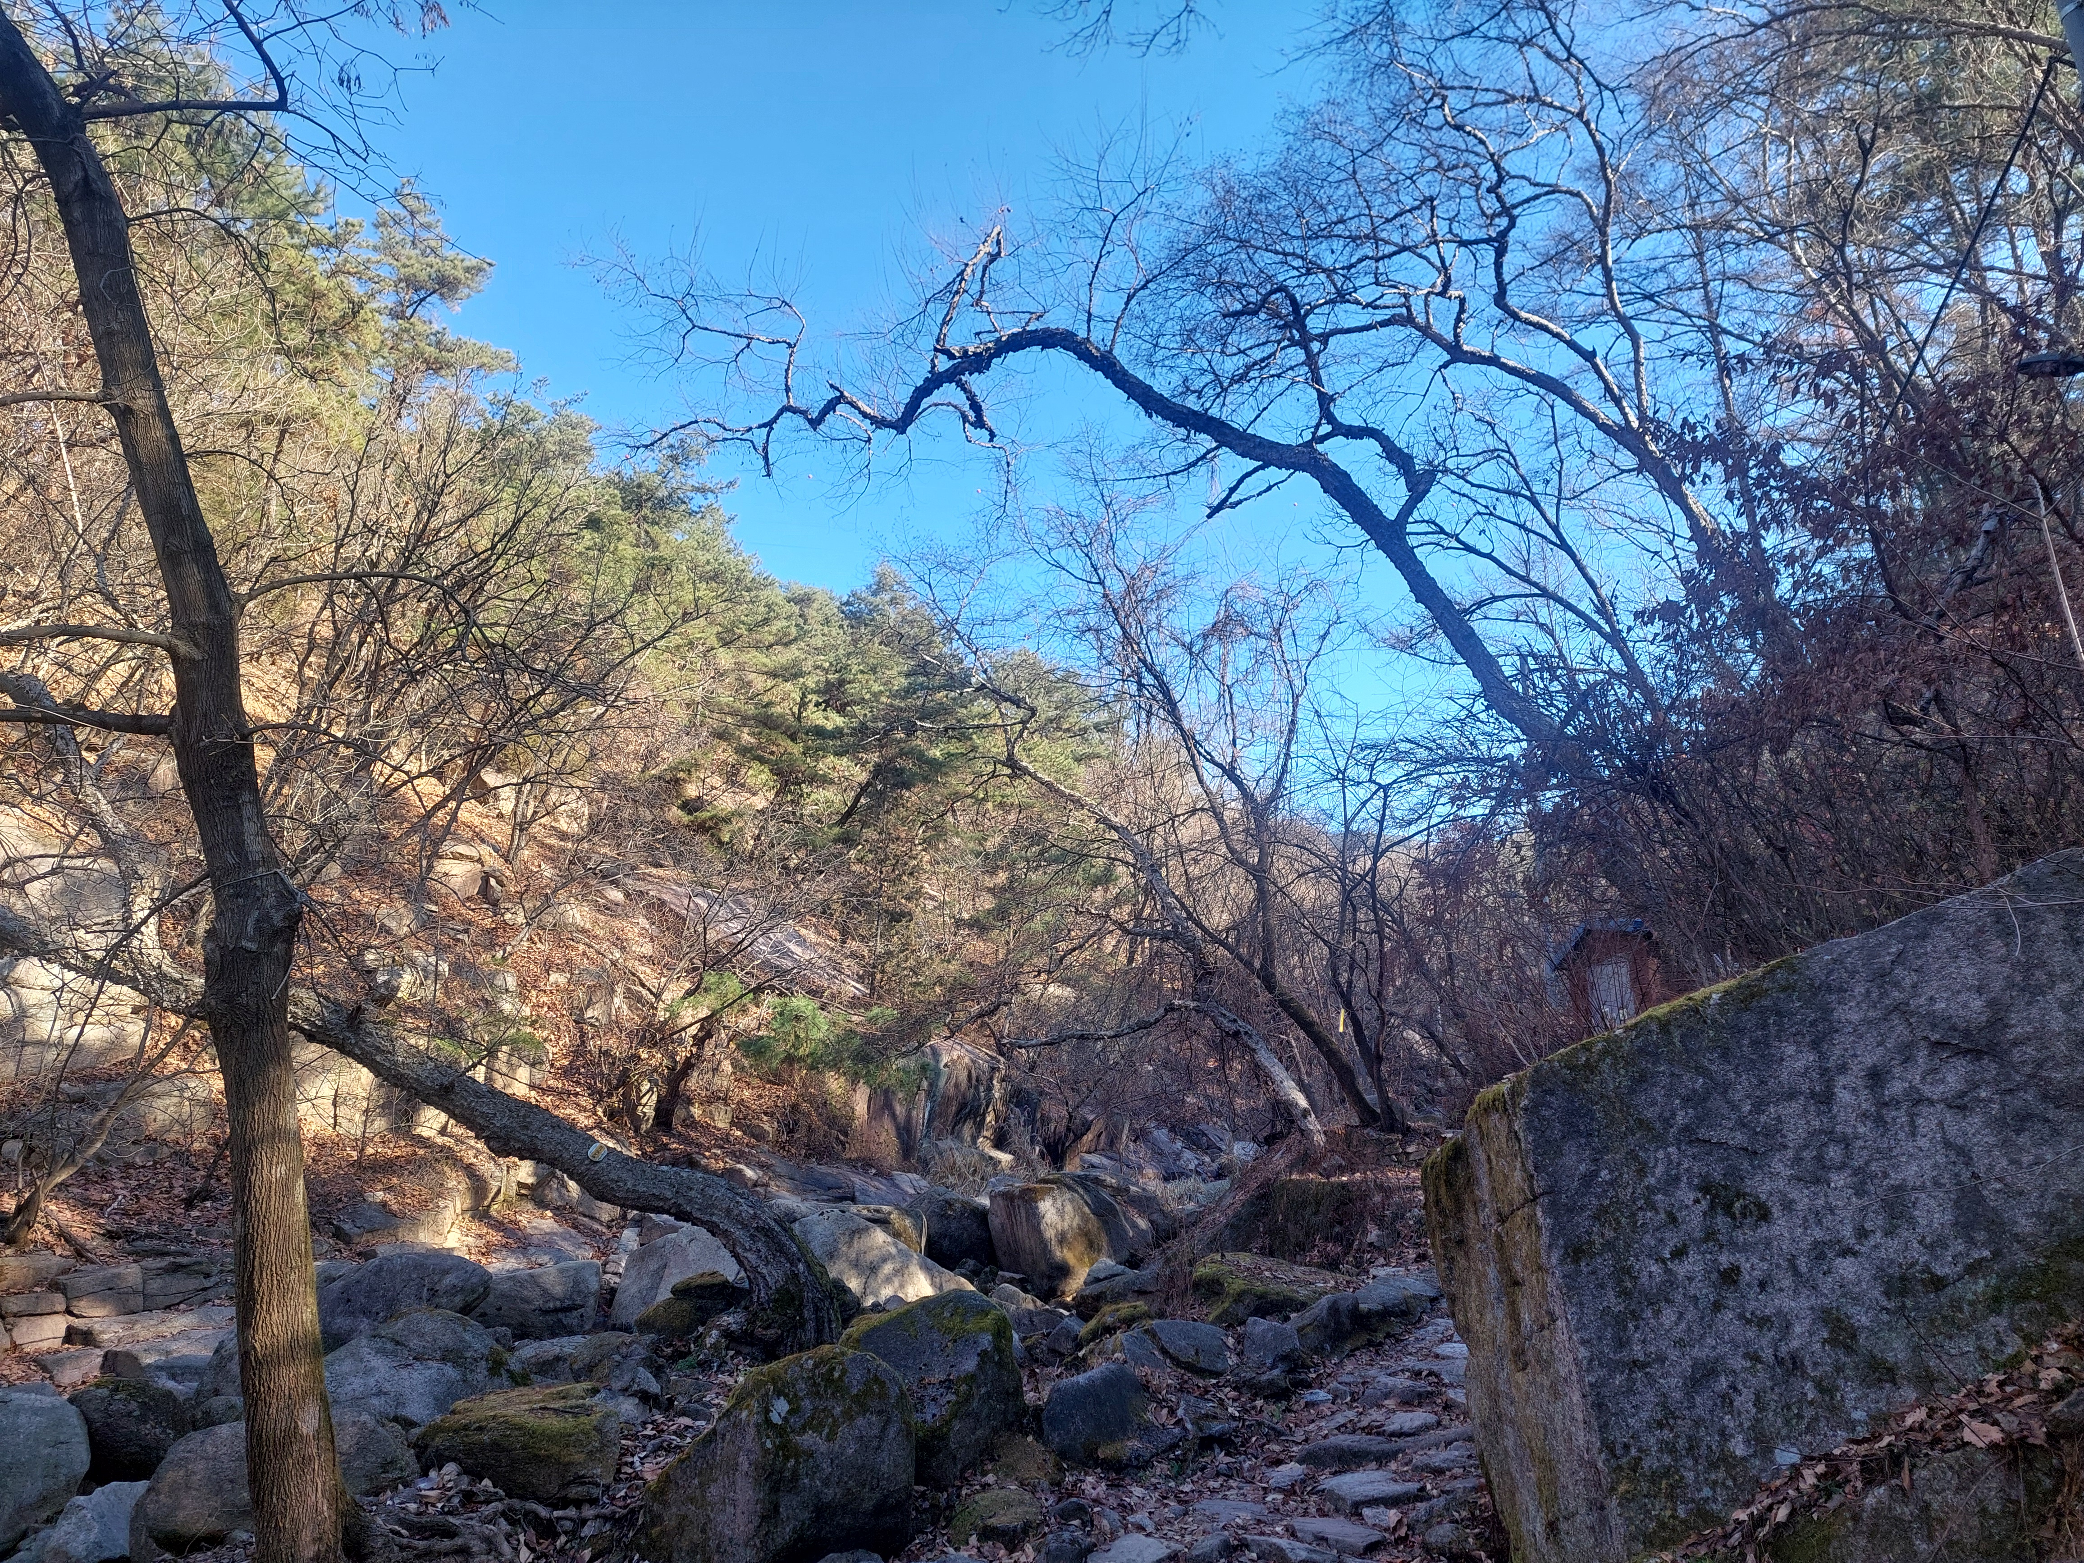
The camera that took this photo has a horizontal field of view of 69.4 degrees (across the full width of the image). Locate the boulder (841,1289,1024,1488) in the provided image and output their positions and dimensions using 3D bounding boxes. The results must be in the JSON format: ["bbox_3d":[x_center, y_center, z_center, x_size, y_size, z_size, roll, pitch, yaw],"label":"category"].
[{"bbox_3d":[-0.395,2.214,5.536,0.651,0.629,0.684,0,-10,0],"label":"boulder"}]

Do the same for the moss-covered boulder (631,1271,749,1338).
[{"bbox_3d":[-1.869,2.781,8.018,0.553,0.310,0.442,0,-10,0],"label":"moss-covered boulder"}]

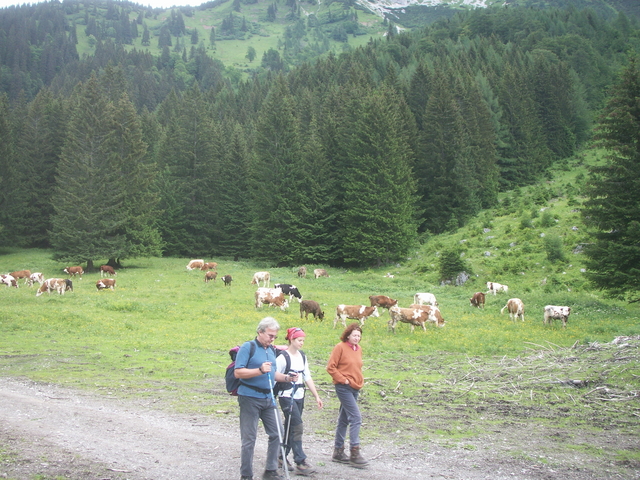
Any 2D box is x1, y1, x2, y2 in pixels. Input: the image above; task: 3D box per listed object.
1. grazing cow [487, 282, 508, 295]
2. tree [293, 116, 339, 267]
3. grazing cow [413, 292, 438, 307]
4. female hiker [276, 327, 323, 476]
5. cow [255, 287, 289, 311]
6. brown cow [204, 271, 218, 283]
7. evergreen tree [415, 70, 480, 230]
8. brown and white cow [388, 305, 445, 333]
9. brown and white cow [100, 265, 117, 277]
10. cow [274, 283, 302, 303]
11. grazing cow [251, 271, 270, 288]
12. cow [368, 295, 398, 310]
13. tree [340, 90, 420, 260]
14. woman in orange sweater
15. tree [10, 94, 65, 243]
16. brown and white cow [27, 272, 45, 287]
[{"bbox_3d":[16.300,4.466,63.000,2.100,1.300,0.650,2,-3,-33],"label":"grazing cow"},{"bbox_3d":[-0.605,-6.657,92.000,7.000,19.800,7.000,0,-2,0],"label":"tree"},{"bbox_3d":[8.945,5.087,58.000,2.100,1.220,0.650,1,-3,-17],"label":"grazing cow"},{"bbox_3d":[-0.247,1.847,7.850,0.520,1.690,0.520,1,1,38],"label":"female hiker"},{"bbox_3d":[-2.807,3.421,40.000,2.200,1.400,0.750,0,1,28],"label":"cow"},{"bbox_3d":[-11.895,4.111,75.000,0.650,1.300,2.000,-2,-3,41],"label":"brown cow"},{"bbox_3d":[19.756,-13.868,106.000,9.800,25.200,9.800,0,-2,0],"label":"evergreen tree"},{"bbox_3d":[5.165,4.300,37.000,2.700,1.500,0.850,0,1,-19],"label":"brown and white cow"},{"bbox_3d":[-23.772,3.489,77.000,2.100,1.350,0.700,0,1,-29],"label":"brown and white cow"},{"bbox_3d":[-2.288,3.949,50.500,2.150,1.300,0.670,-1,-3,30],"label":"cow"},{"bbox_3d":[-4.846,3.274,56.000,2.000,1.400,0.700,1,1,41],"label":"grazing cow"},{"bbox_3d":[4.116,4.181,44.000,2.100,1.400,0.750,0,1,15],"label":"cow"},{"bbox_3d":[7.782,-8.580,91.000,10.600,24.000,10.600,0,-2,0],"label":"tree"},{"bbox_3d":[0.318,1.790,7.900,0.430,1.650,0.500,-1,-3,30],"label":"woman in orange sweater"},{"bbox_3d":[-47.733,-12.124,116.000,9.300,27.000,9.300,0,1,0],"label":"tree"},{"bbox_3d":[-27.400,3.811,66.000,2.000,1.380,0.700,-1,1,-45],"label":"brown and white cow"}]

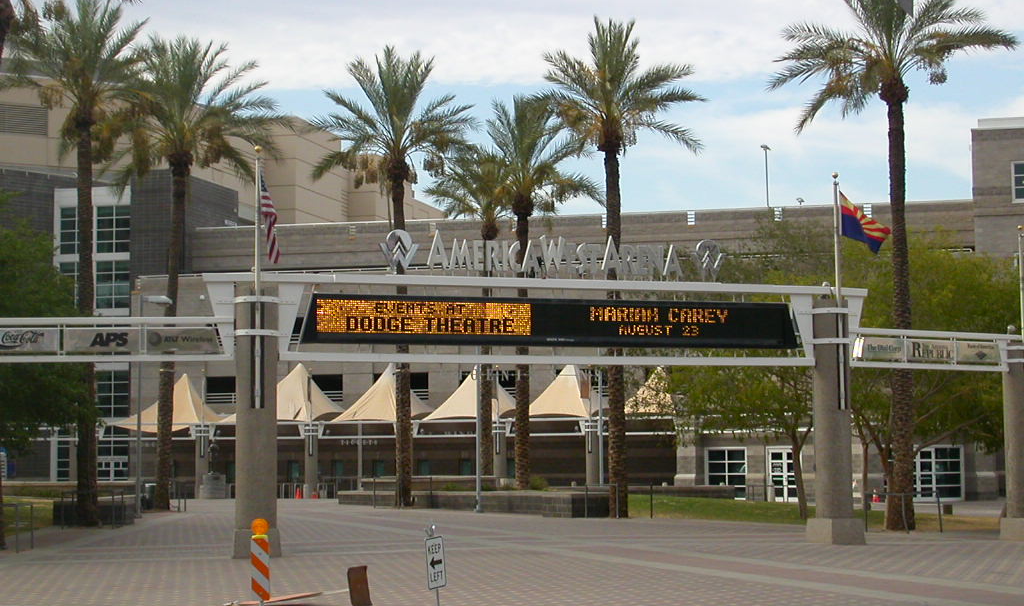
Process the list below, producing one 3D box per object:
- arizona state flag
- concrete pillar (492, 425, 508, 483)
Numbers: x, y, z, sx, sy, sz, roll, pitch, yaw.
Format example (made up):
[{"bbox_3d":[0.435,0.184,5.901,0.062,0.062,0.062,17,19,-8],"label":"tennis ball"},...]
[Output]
[{"bbox_3d":[7.596,-1.735,43.350,1.150,1.336,0.350,0,-5,-6],"label":"arizona state flag"},{"bbox_3d":[-0.596,8.114,104.169,0.660,3.692,0.660,-1,-5,0],"label":"concrete pillar"}]

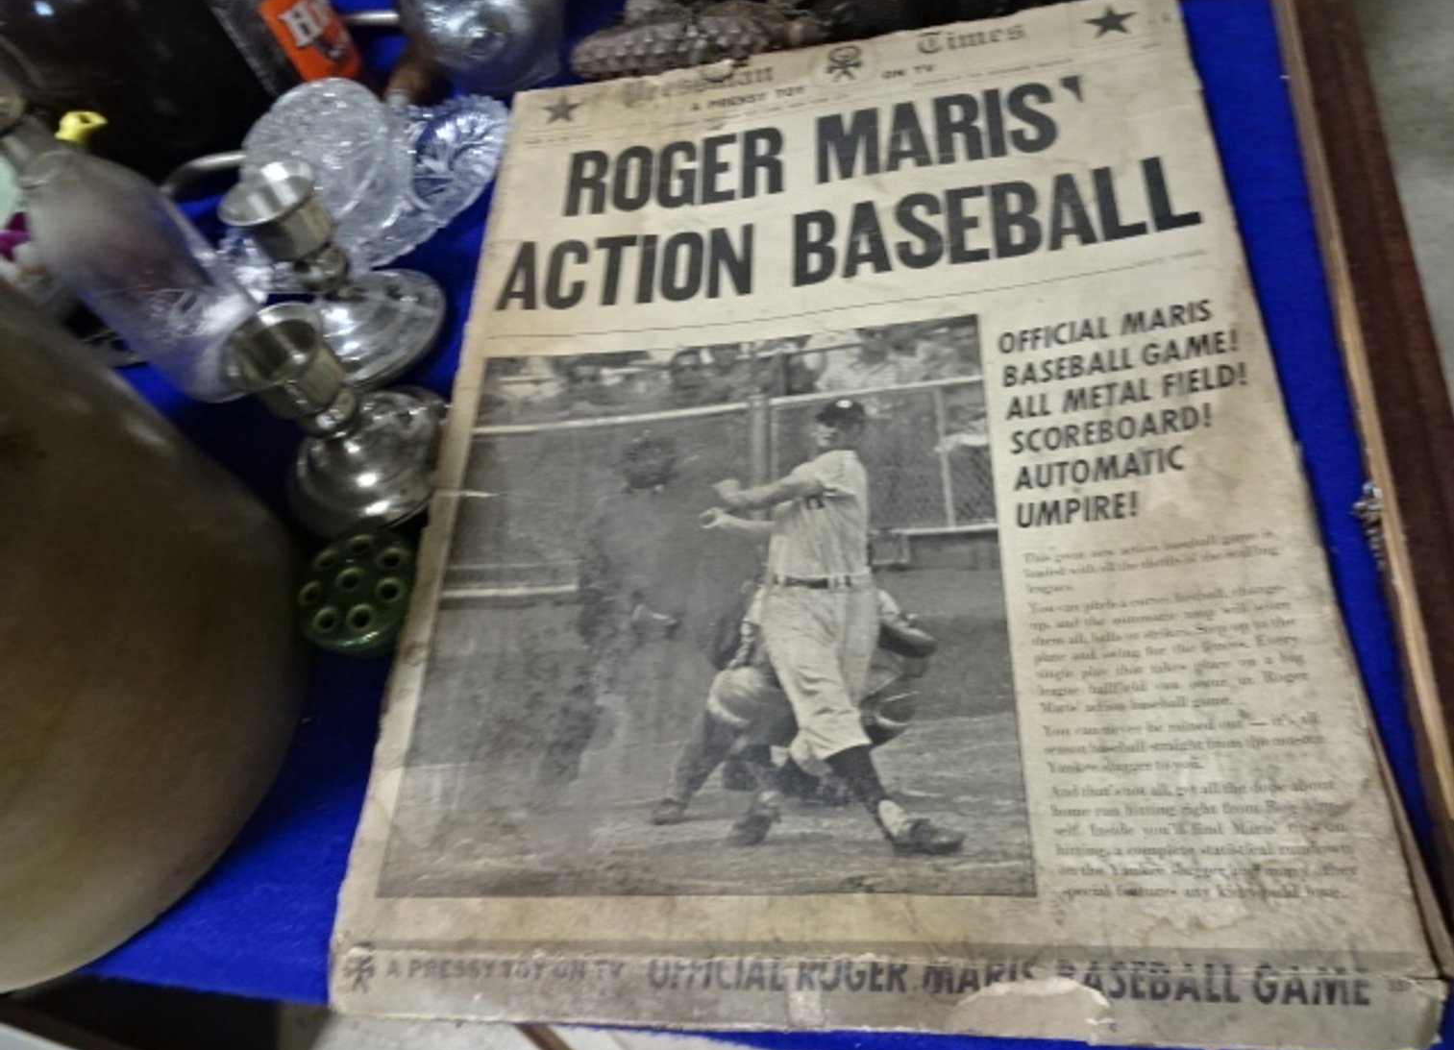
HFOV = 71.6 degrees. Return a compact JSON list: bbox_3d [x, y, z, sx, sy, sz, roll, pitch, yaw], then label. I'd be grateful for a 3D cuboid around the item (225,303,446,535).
[{"bbox_3d":[-0.194,-0.057,0.491,0.094,0.097,0.094,-3,60,12],"label":"item"}]

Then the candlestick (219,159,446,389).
[{"bbox_3d":[-0.212,-0.135,0.529,0.094,0.097,0.094,-3,60,12],"label":"candlestick"}]

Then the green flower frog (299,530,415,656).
[{"bbox_3d":[-0.174,0.030,0.479,0.064,0.027,0.064,-3,60,12],"label":"green flower frog"}]

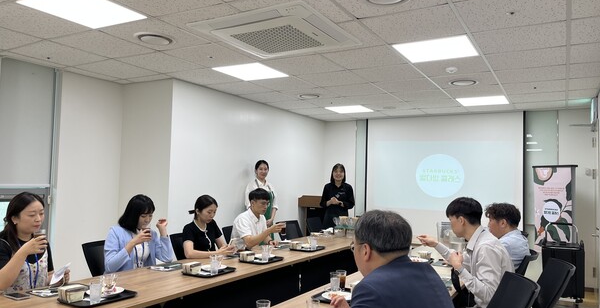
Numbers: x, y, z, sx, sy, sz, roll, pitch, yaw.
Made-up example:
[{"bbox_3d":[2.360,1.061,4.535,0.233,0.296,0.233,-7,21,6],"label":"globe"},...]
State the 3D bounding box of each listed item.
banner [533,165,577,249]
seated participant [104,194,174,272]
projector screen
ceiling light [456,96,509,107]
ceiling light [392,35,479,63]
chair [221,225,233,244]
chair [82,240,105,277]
[{"bbox_3d":[3.159,1.001,5.581,0.170,1.716,0.610,4,-4,-30],"label":"banner"},{"bbox_3d":[-1.197,0.959,3.494,0.750,1.290,0.550,0,-4,30],"label":"seated participant"},{"bbox_3d":[2.058,0.367,6.698,2.306,1.868,0.050,0,-4,30],"label":"projector screen"},{"bbox_3d":[2.292,-0.670,5.633,0.570,0.050,0.570,-1,-4,30],"label":"ceiling light"},{"bbox_3d":[1.094,-0.836,3.586,0.575,0.040,0.575,0,-4,30],"label":"ceiling light"},{"bbox_3d":[-0.419,1.185,4.423,0.620,0.910,0.610,0,-4,22],"label":"chair"},{"bbox_3d":[-1.146,1.085,3.137,0.620,0.910,0.610,0,-4,20],"label":"chair"}]

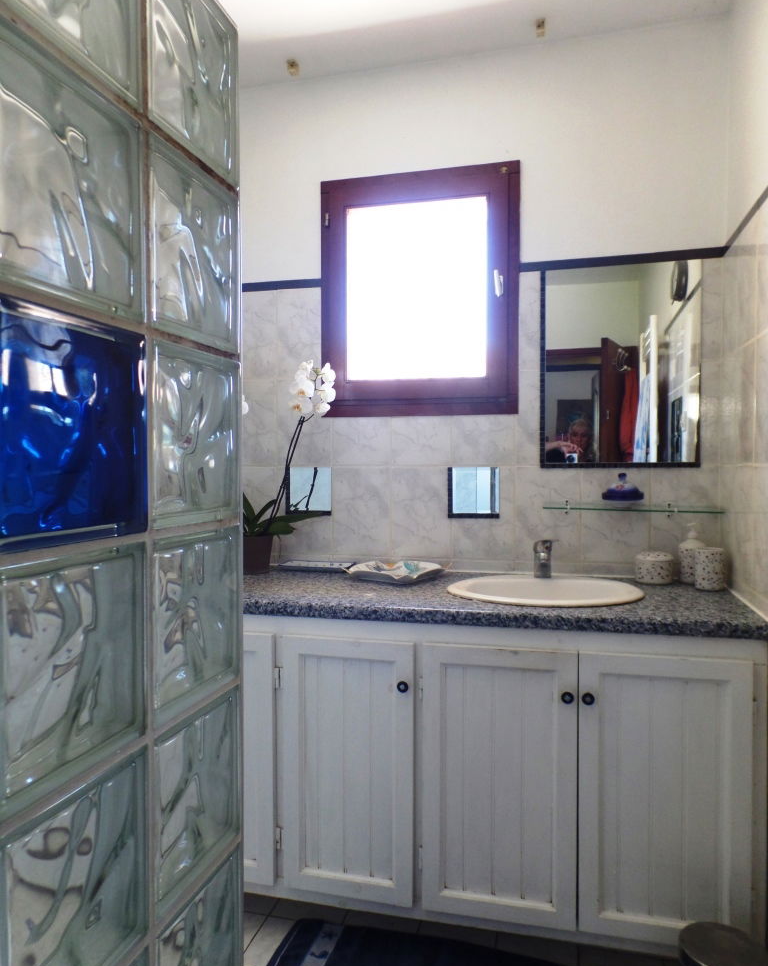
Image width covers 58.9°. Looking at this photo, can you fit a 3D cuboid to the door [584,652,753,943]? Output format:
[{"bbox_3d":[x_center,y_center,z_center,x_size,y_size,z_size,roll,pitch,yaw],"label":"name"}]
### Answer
[{"bbox_3d":[0.628,0.705,1.526,0.364,0.638,0.021,0,1,14],"label":"door"}]

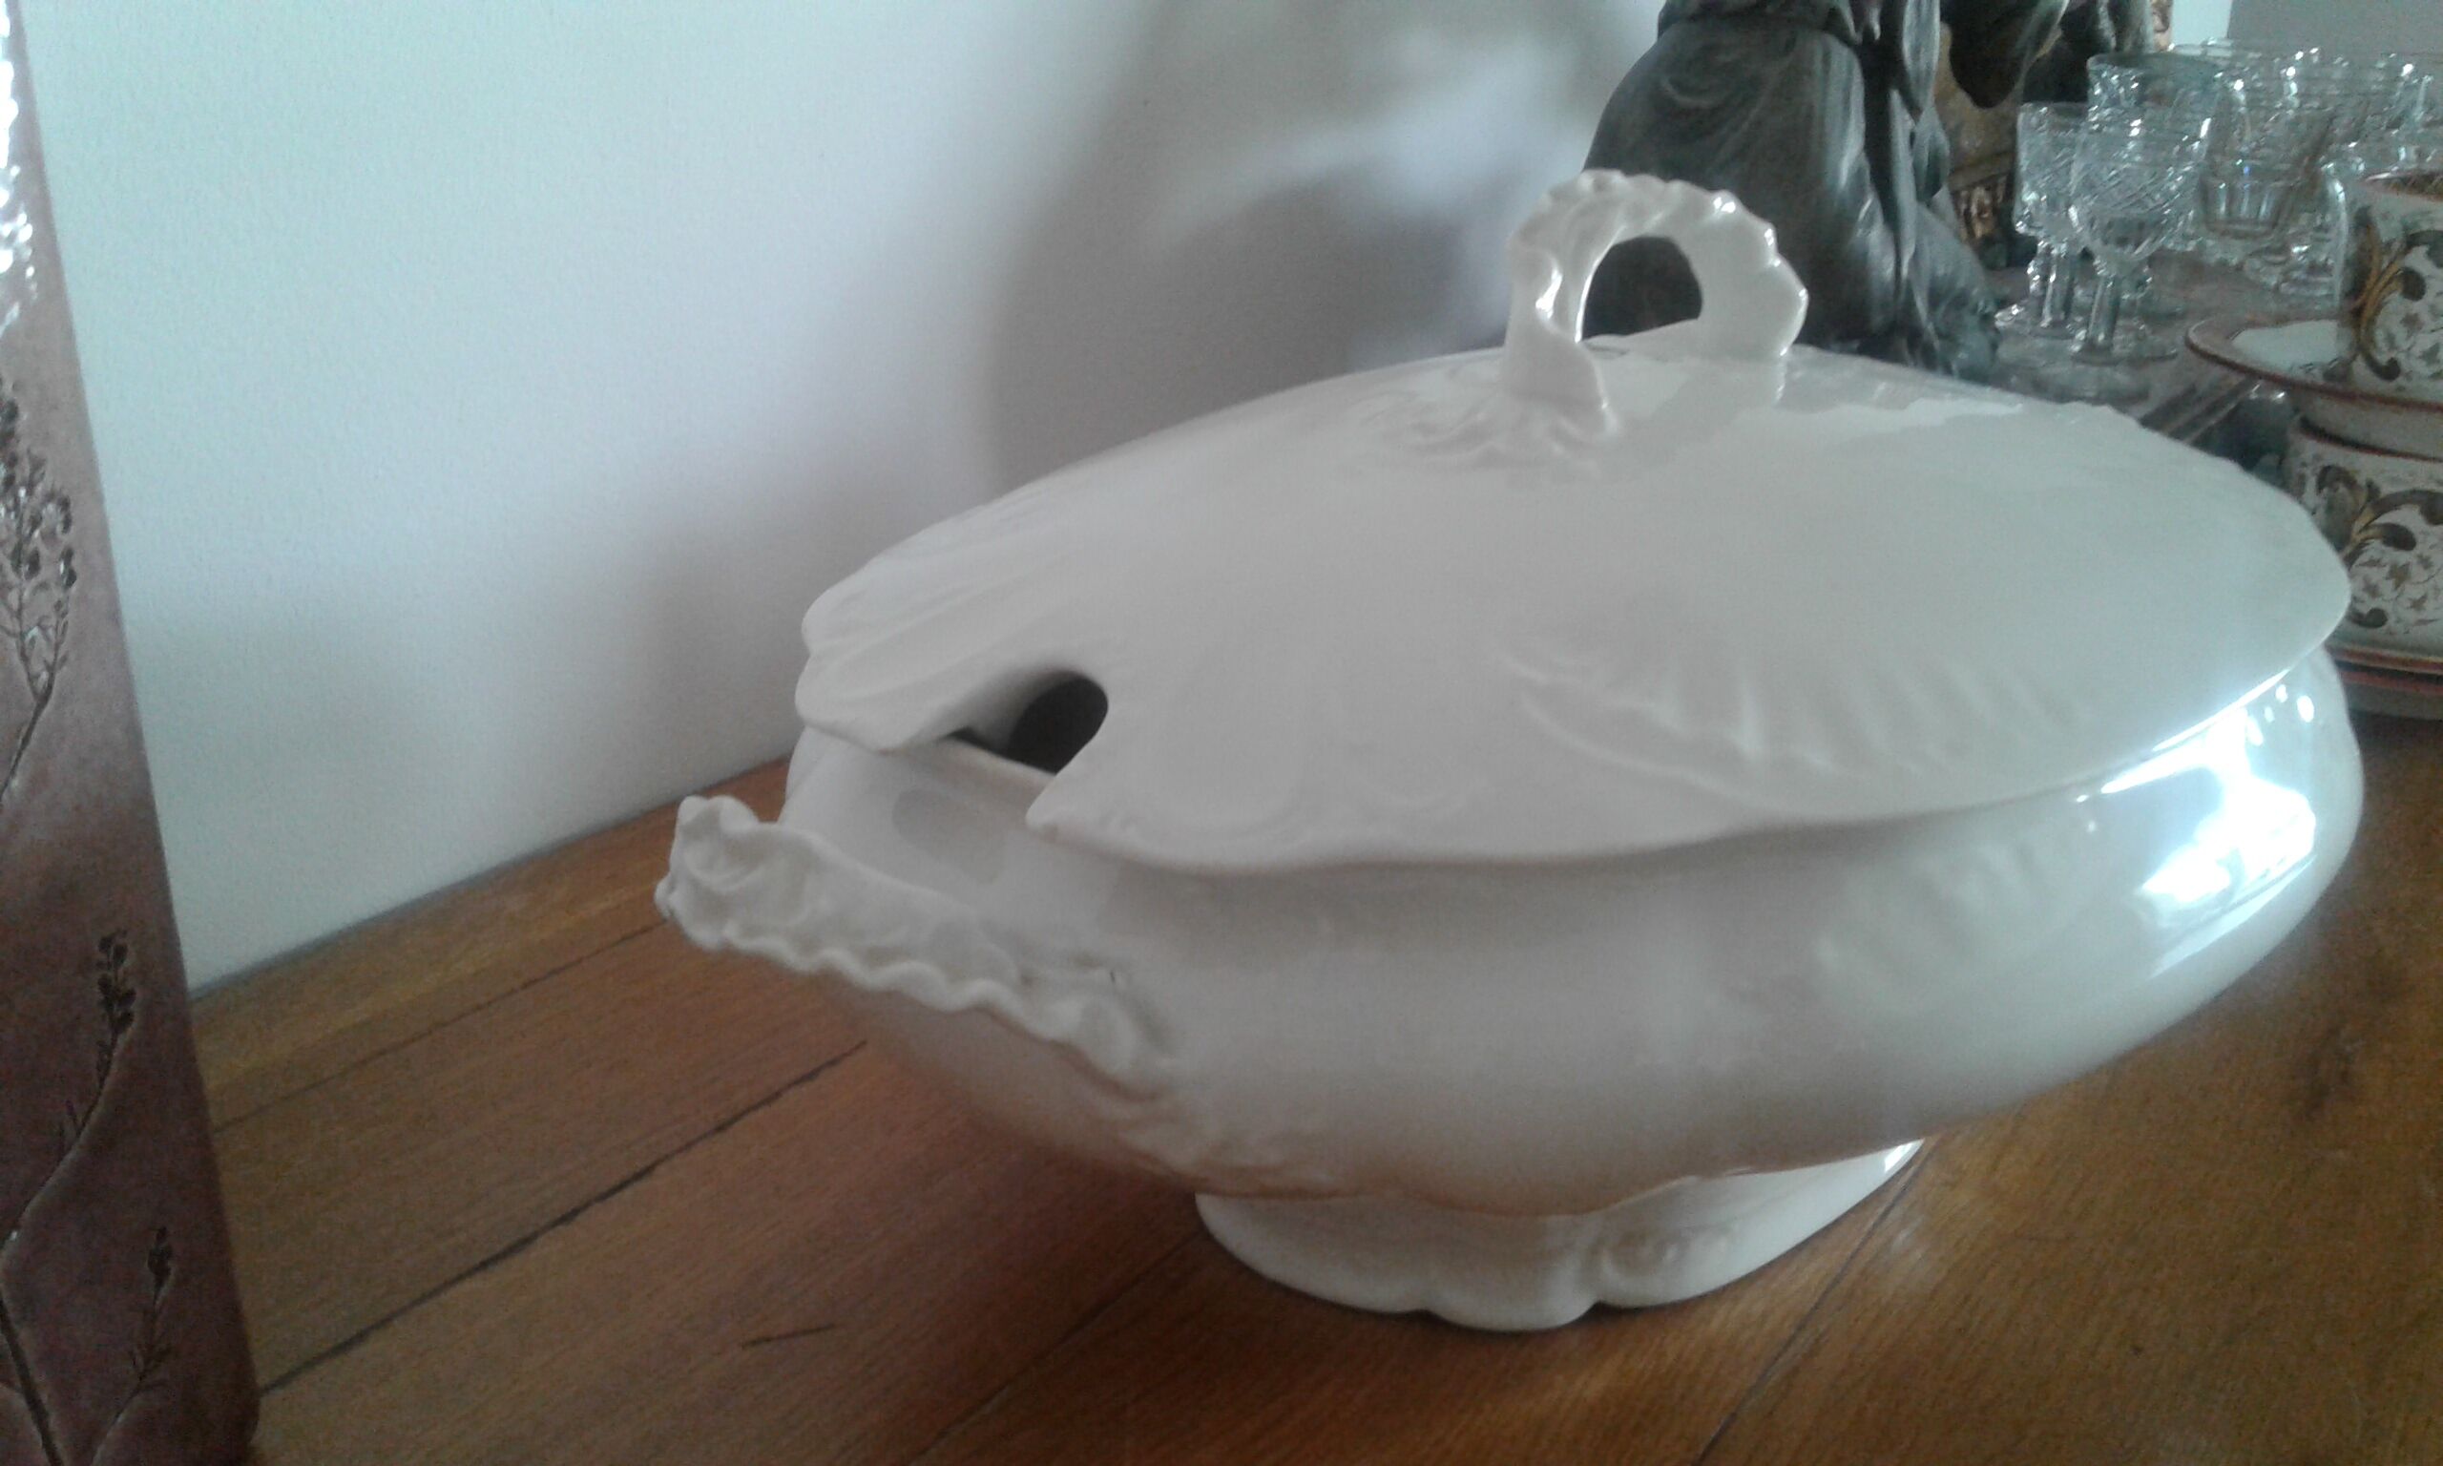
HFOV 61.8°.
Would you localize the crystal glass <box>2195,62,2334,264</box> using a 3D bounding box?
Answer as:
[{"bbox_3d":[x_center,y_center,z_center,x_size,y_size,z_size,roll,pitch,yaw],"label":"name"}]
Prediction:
[{"bbox_3d":[0.607,-0.332,1.195,0.069,0.108,0.069,0,22,0],"label":"crystal glass"}]

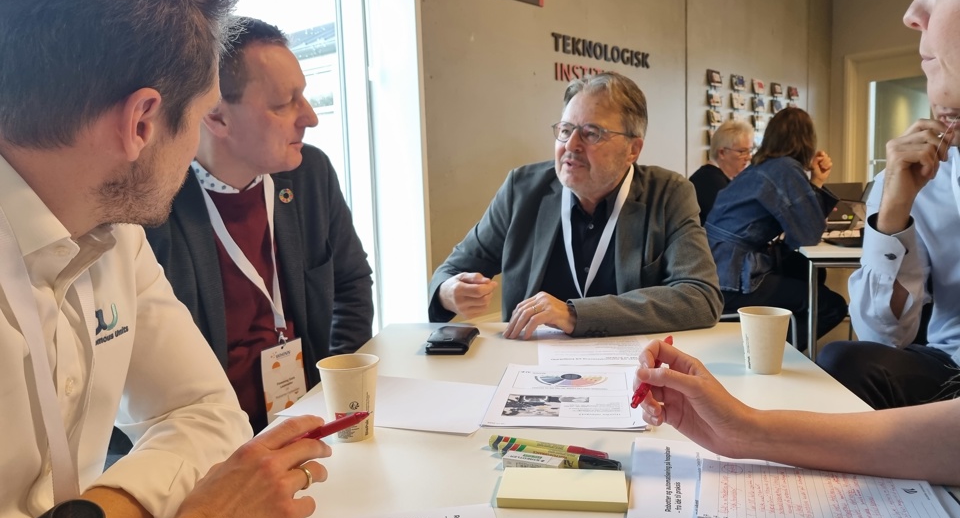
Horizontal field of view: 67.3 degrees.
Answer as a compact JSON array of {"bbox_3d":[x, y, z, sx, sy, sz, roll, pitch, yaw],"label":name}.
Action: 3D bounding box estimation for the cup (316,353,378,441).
[{"bbox_3d":[-0.164,0.177,0.913,0.080,0.095,0.080,-2,7,0],"label":"cup"}]

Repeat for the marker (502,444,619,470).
[{"bbox_3d":[0.087,0.221,0.803,0.141,0.016,0.016,1,7,25],"label":"marker"}]

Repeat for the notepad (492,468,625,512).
[{"bbox_3d":[0.085,0.233,0.730,0.126,0.009,0.075,-1,7,8],"label":"notepad"}]

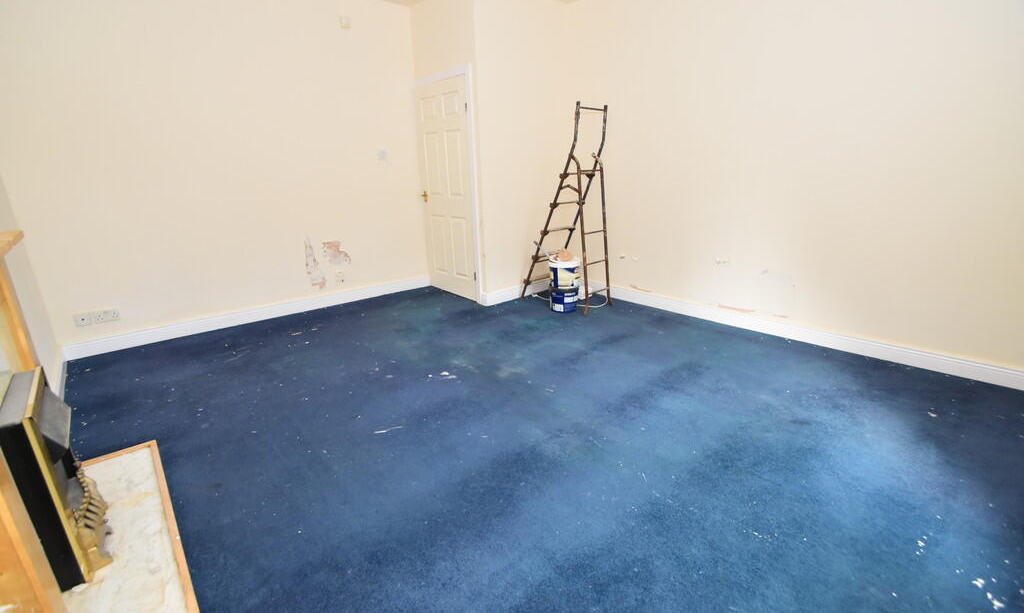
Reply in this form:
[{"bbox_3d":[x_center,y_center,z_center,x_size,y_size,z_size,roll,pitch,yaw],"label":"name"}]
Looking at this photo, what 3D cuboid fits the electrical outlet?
[{"bbox_3d":[-2.983,0.072,3.144,0.146,0.086,0.015,-16,23,-39],"label":"electrical outlet"}]

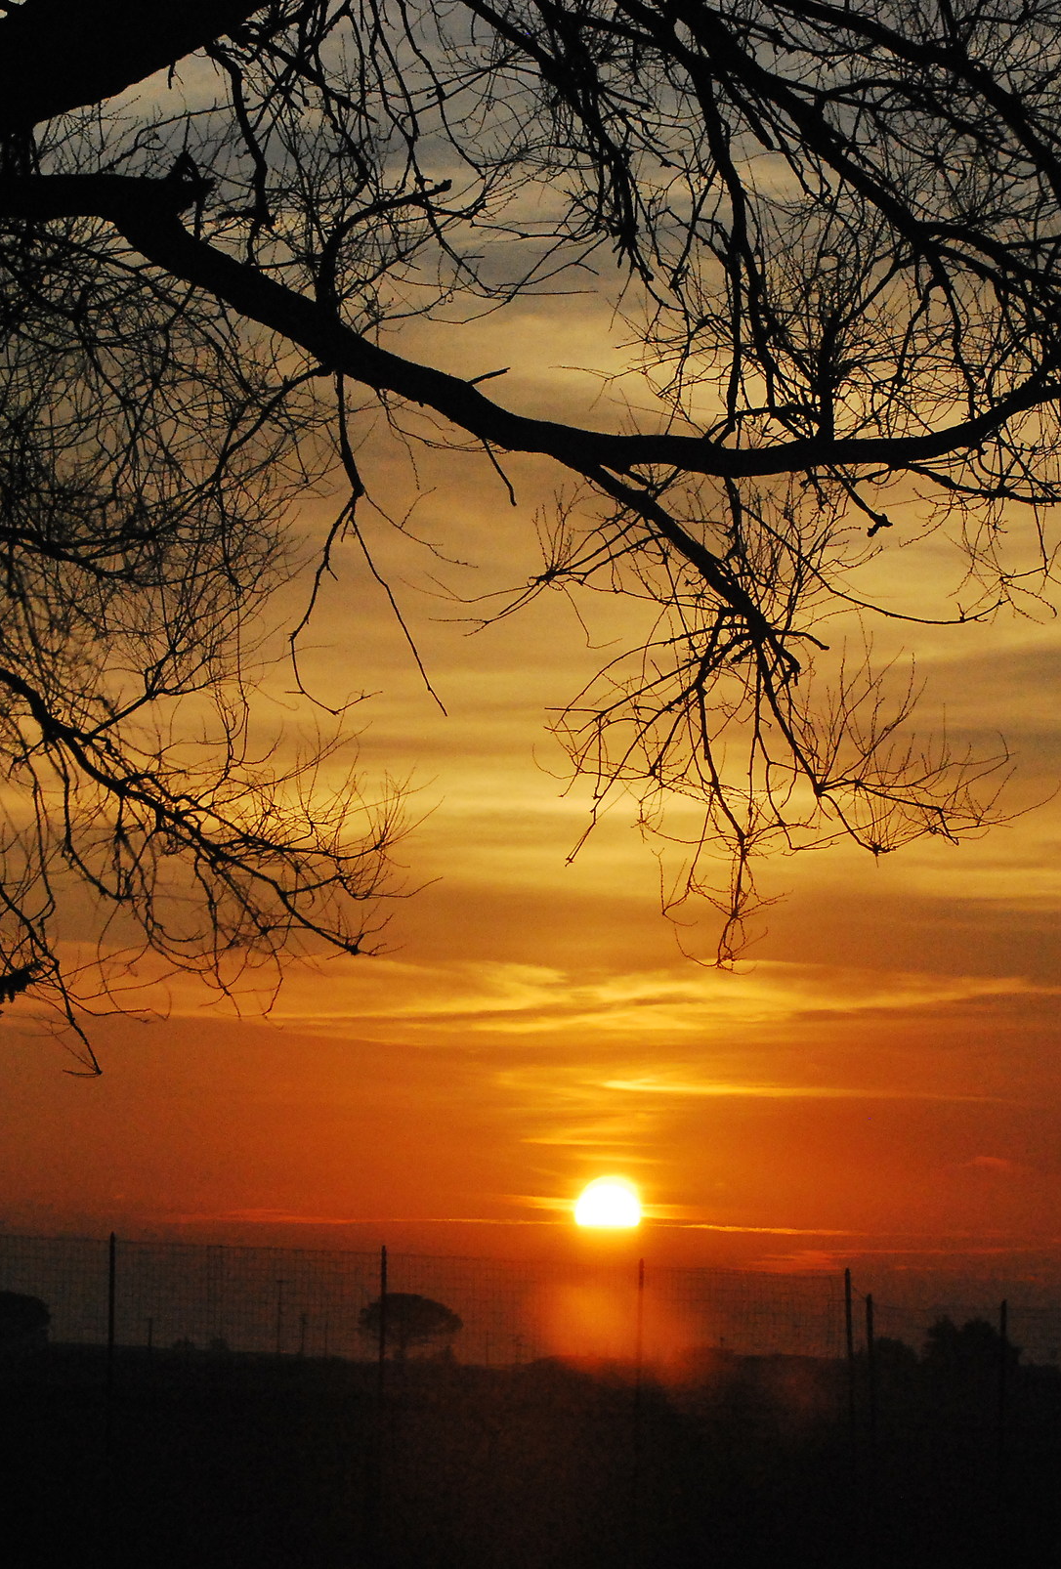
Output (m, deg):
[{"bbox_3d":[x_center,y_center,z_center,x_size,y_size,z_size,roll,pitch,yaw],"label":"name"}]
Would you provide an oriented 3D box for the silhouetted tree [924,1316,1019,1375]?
[{"bbox_3d":[34.940,44.500,480.000,7.680,4.930,7.300,1,-5,4],"label":"silhouetted tree"}]

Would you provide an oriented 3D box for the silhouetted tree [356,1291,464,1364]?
[{"bbox_3d":[-11.000,50.140,560.000,9.640,6.590,9.160,1,-5,-1],"label":"silhouetted tree"}]

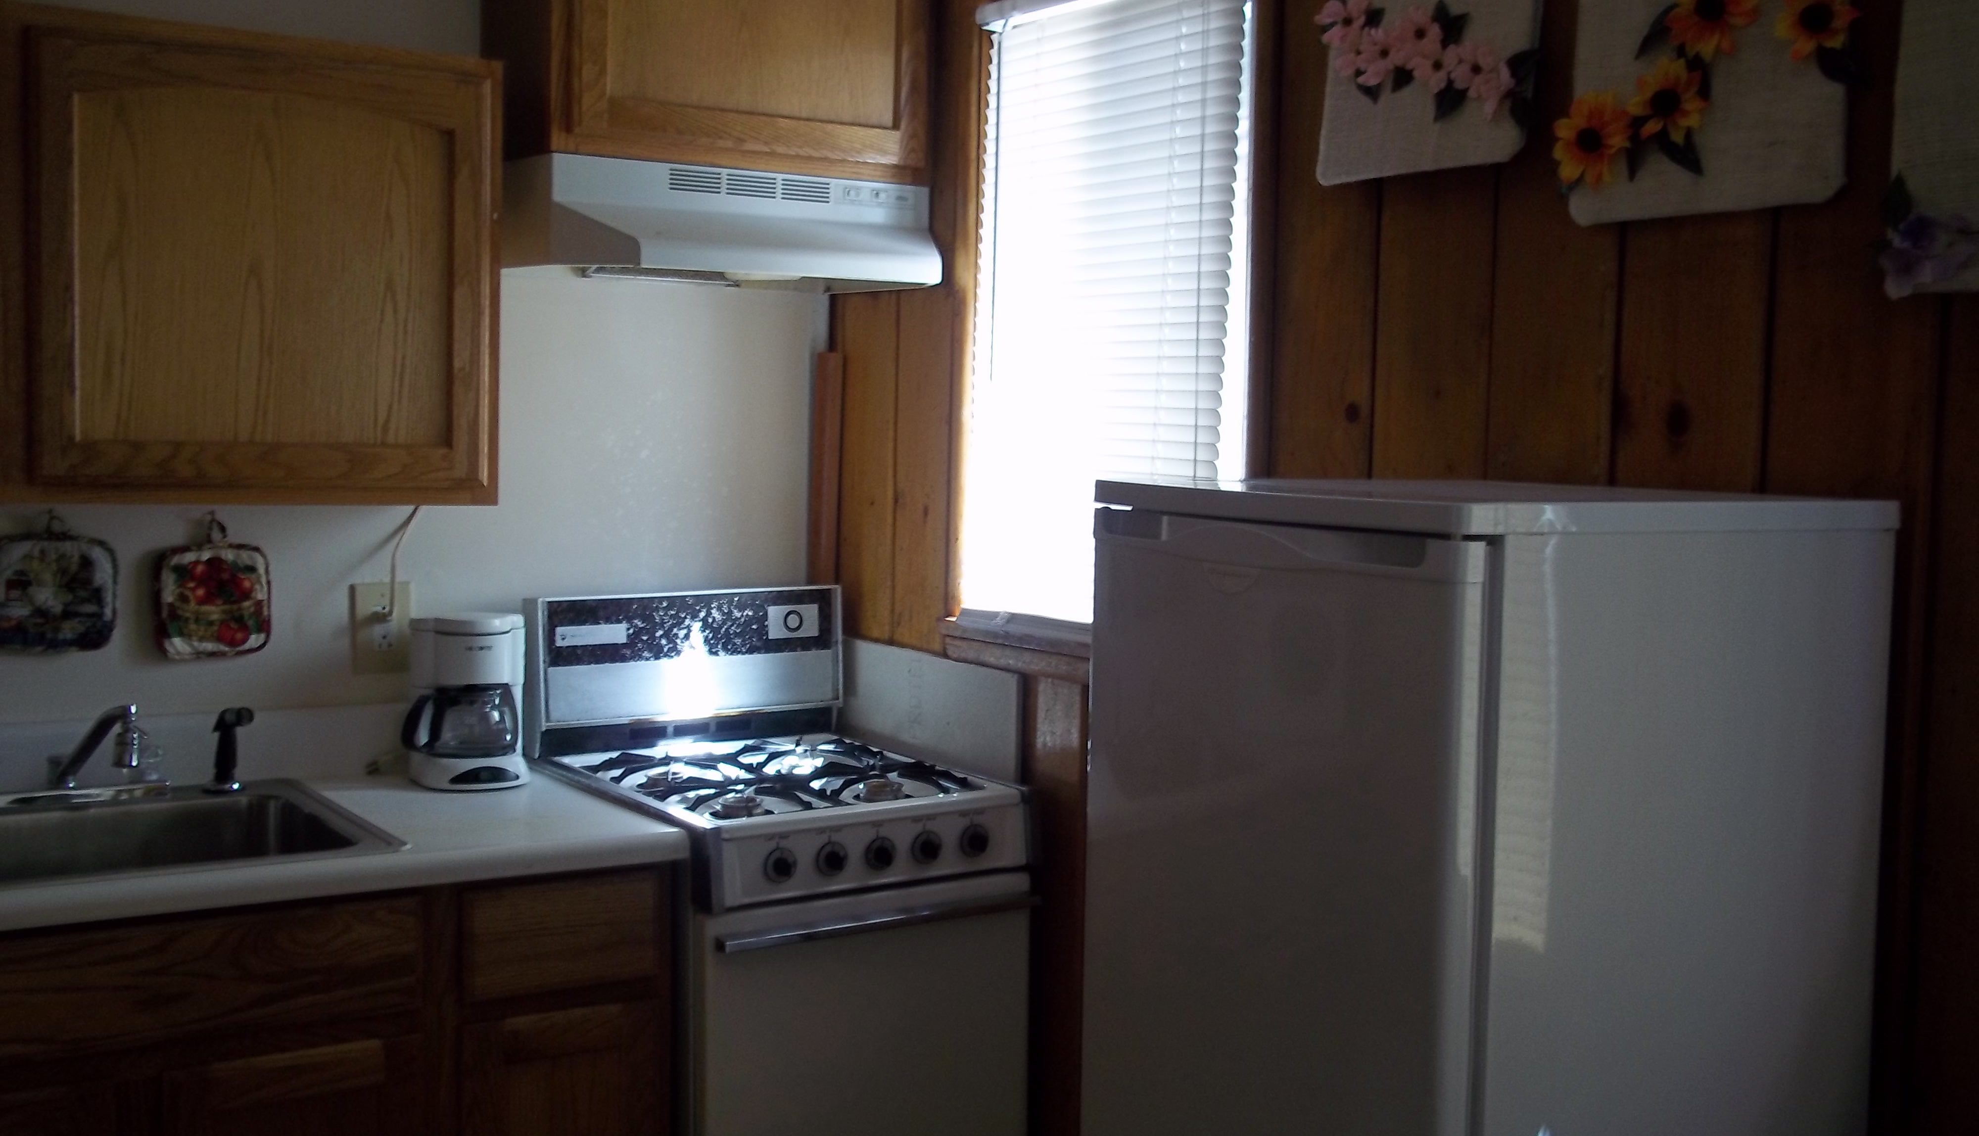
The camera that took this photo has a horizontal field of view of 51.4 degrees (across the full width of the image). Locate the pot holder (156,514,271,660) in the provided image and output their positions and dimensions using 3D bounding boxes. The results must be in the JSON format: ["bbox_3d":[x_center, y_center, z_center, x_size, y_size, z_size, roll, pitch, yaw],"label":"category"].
[{"bbox_3d":[-1.089,0.027,2.887,0.154,0.203,0.020,-2,5,-33],"label":"pot holder"}]

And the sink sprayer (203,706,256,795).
[{"bbox_3d":[-1.054,0.248,2.847,0.057,0.117,0.050,4,5,36],"label":"sink sprayer"}]

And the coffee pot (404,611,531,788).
[{"bbox_3d":[-0.762,0.189,2.953,0.163,0.230,0.185,-1,5,-23],"label":"coffee pot"}]

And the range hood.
[{"bbox_3d":[-0.384,-0.505,3.059,0.606,0.158,0.440,-2,5,-33],"label":"range hood"}]

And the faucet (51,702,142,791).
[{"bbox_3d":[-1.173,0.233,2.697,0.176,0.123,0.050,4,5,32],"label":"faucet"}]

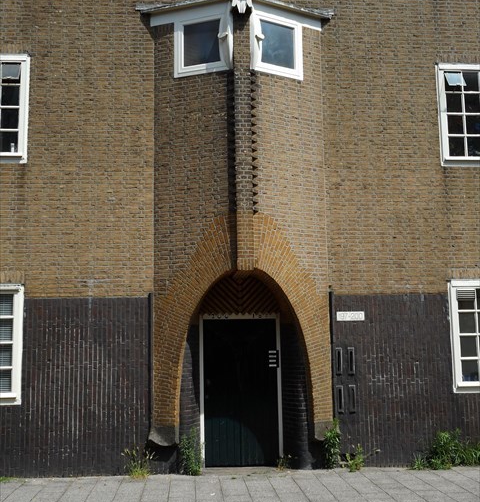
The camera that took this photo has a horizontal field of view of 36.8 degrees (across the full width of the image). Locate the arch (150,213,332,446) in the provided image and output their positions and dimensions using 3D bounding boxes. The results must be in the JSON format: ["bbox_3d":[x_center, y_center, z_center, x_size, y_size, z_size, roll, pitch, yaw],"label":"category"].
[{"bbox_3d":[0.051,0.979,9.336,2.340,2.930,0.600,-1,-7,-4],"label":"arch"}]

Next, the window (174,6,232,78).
[{"bbox_3d":[-0.504,-2.783,9.725,0.840,0.830,0.120,-4,-8,22],"label":"window"}]

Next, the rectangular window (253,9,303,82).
[{"bbox_3d":[0.516,-2.781,9.799,0.830,0.840,0.120,3,-8,-30],"label":"rectangular window"}]

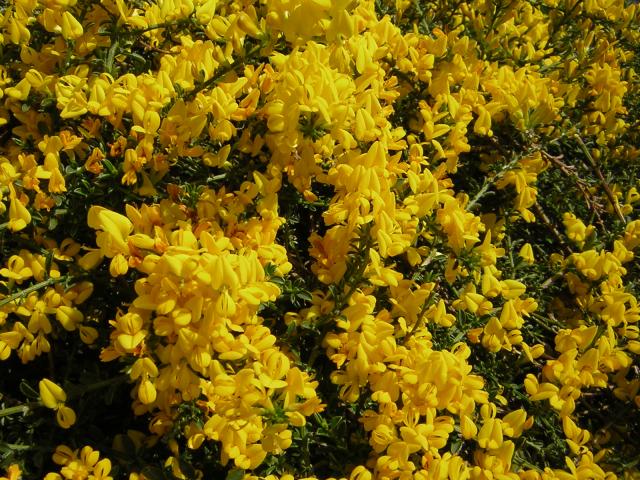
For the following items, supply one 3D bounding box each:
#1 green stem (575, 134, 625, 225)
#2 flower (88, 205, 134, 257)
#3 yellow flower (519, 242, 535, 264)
[{"bbox_3d":[0.295,-0.064,0.700,0.006,0.107,0.006,-29,0,0],"label":"green stem"},{"bbox_3d":[-0.152,-0.006,0.480,0.028,0.032,0.026,5,21,31],"label":"flower"},{"bbox_3d":[0.199,0.013,0.640,0.015,0.021,0.014,-4,15,-5],"label":"yellow flower"}]

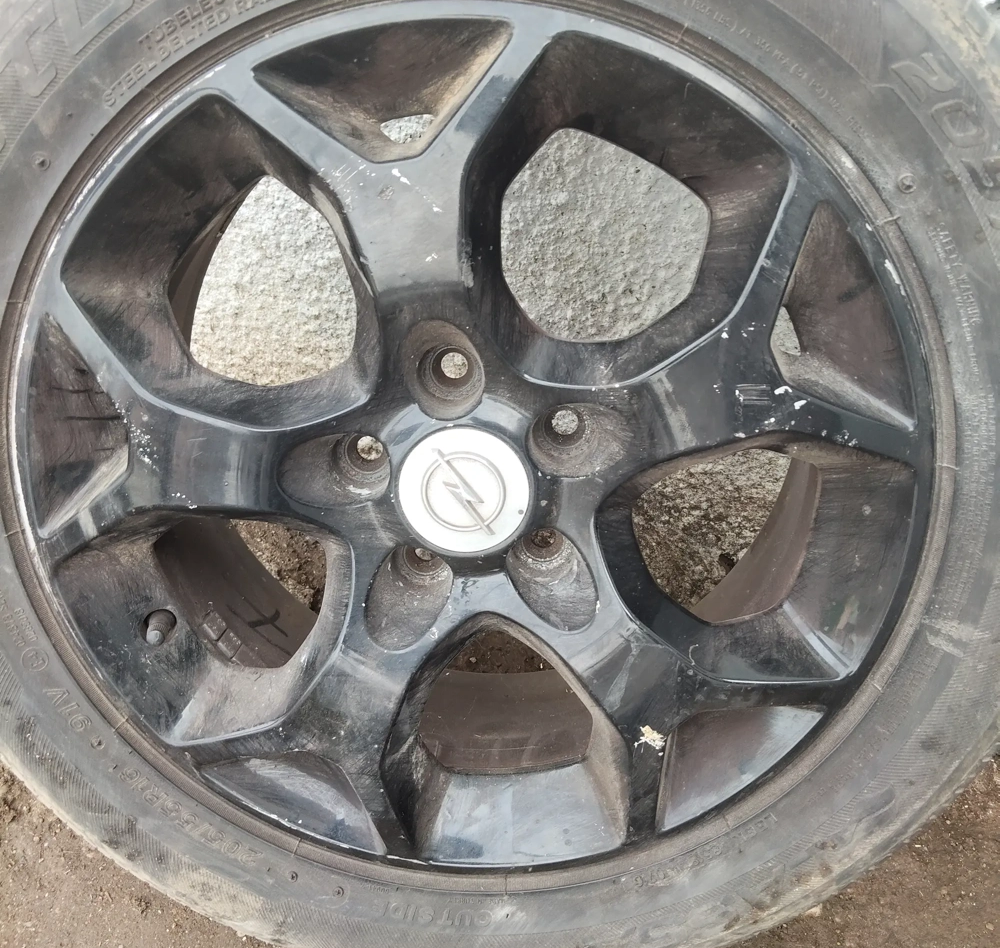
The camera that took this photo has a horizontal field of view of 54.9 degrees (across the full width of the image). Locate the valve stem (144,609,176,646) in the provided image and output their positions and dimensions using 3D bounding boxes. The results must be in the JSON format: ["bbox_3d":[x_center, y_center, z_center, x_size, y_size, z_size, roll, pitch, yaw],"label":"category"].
[{"bbox_3d":[-0.183,0.081,0.520,0.013,0.013,0.036,-3,14,-10],"label":"valve stem"}]

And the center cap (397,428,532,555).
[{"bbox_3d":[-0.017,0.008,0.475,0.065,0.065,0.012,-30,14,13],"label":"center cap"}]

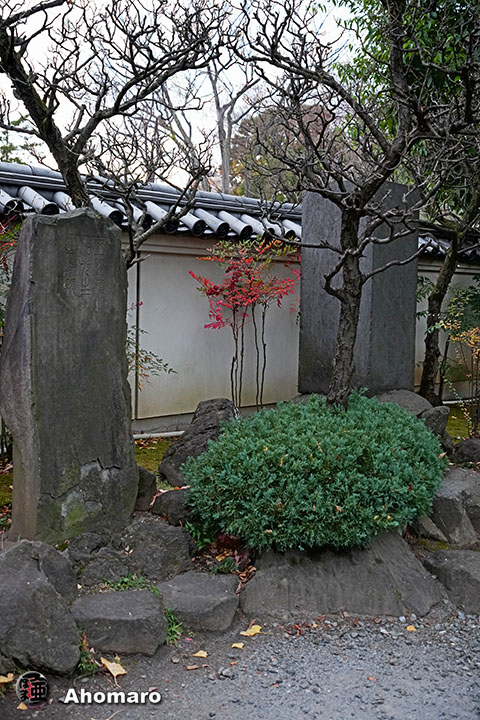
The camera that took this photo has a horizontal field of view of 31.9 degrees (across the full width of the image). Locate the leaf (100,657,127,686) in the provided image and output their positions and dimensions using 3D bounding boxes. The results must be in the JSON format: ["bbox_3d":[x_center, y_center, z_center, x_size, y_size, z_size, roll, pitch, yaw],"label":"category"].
[{"bbox_3d":[-0.437,1.075,2.900,0.085,0.030,0.120,-3,22,-6],"label":"leaf"}]

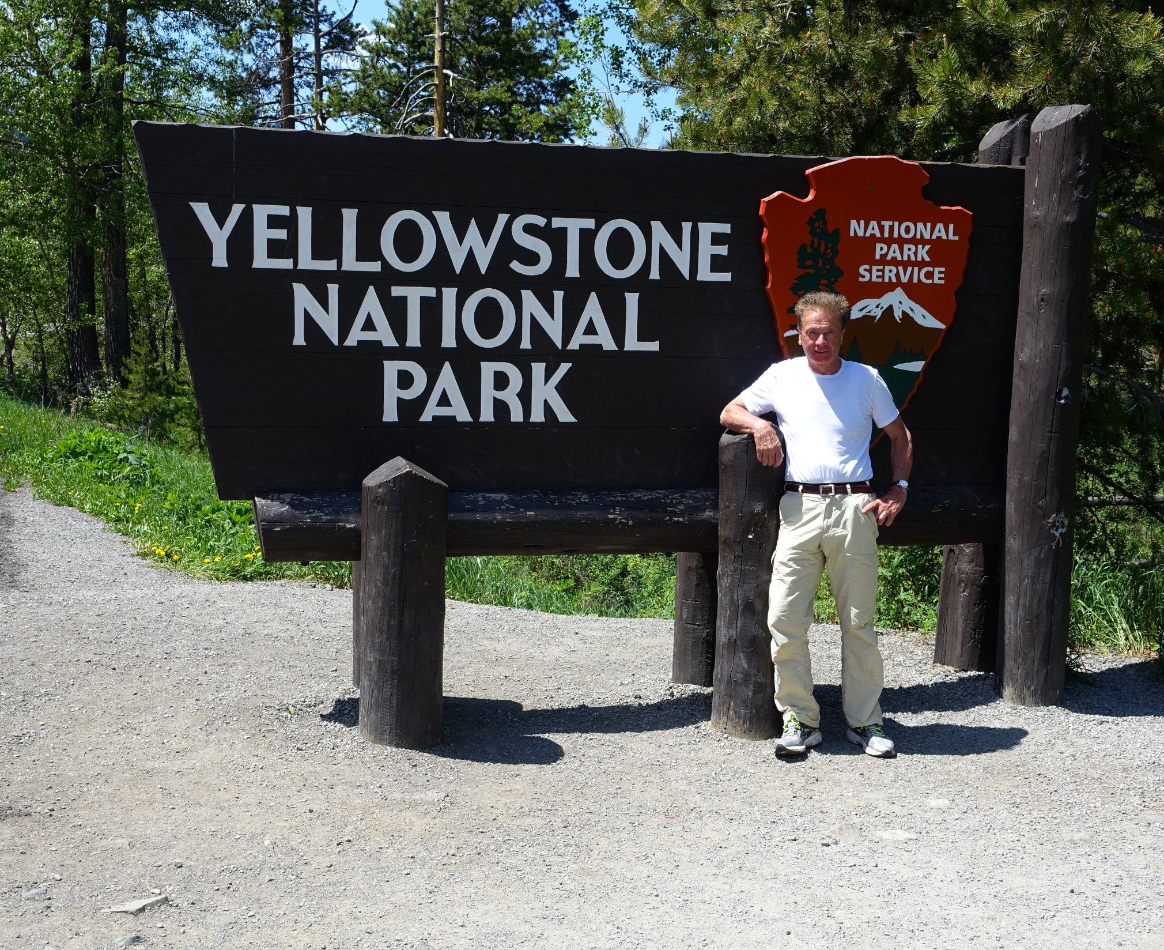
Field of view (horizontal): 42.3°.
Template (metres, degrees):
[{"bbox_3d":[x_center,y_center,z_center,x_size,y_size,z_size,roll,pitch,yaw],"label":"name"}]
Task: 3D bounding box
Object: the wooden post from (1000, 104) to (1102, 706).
[{"bbox_3d":[2.050,-0.296,6.604,0.300,2.586,0.300,0,5,-15],"label":"wooden post"}]

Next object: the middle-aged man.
[{"bbox_3d":[0.902,0.188,5.760,0.730,1.750,0.400,1,5,2],"label":"middle-aged man"}]

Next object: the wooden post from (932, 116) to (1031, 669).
[{"bbox_3d":[1.978,-0.393,7.376,0.300,2.696,0.300,0,5,-15],"label":"wooden post"}]

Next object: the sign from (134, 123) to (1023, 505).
[{"bbox_3d":[0.170,-0.654,6.469,4.019,1.495,0.100,0,5,-15],"label":"sign"}]

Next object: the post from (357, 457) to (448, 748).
[{"bbox_3d":[-0.699,0.493,5.903,0.325,1.112,0.325,0,5,-15],"label":"post"}]

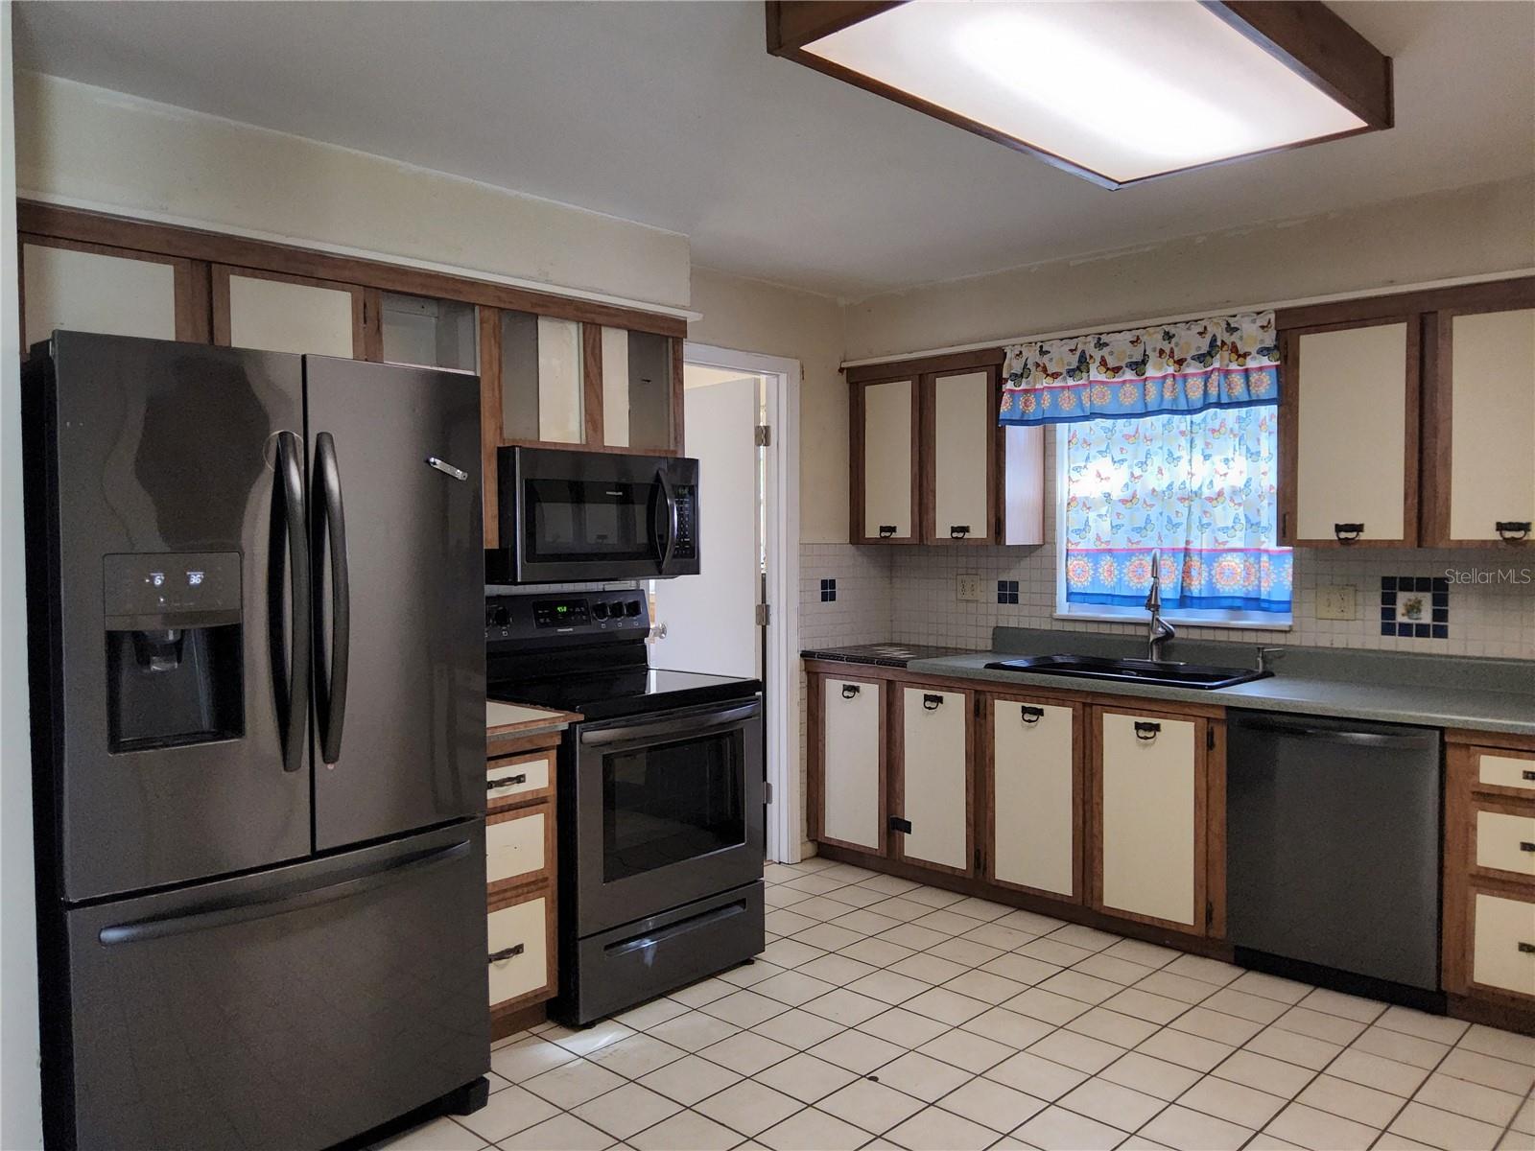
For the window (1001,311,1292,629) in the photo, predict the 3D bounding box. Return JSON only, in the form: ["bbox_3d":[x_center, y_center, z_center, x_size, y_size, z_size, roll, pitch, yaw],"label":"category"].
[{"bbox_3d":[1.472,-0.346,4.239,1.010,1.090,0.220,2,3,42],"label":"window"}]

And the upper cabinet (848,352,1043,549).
[{"bbox_3d":[0.767,-0.526,4.814,0.799,0.784,0.318,1,2,44],"label":"upper cabinet"}]

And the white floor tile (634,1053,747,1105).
[{"bbox_3d":[-0.200,1.314,2.873,0.202,0.010,0.202,2,3,43],"label":"white floor tile"}]

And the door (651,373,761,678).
[{"bbox_3d":[-0.278,0.194,5.019,0.697,2.058,0.040,1,2,44],"label":"door"}]

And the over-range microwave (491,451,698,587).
[{"bbox_3d":[-0.629,-0.200,3.770,0.400,0.420,0.755,2,3,45],"label":"over-range microwave"}]

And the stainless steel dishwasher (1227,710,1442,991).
[{"bbox_3d":[1.889,0.812,3.542,0.598,0.784,0.610,1,2,44],"label":"stainless steel dishwasher"}]

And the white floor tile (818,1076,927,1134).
[{"bbox_3d":[0.254,1.303,2.710,0.201,0.010,0.201,1,2,44],"label":"white floor tile"}]

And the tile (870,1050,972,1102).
[{"bbox_3d":[0.396,1.298,2.858,0.201,0.010,0.201,1,2,44],"label":"tile"}]

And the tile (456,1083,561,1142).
[{"bbox_3d":[-0.635,1.308,2.686,0.201,0.010,0.201,1,2,44],"label":"tile"}]

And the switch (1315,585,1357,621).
[{"bbox_3d":[2.004,0.097,3.909,0.126,0.120,0.012,2,3,42],"label":"switch"}]

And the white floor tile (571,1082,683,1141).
[{"bbox_3d":[-0.346,1.319,2.726,0.202,0.010,0.202,2,3,43],"label":"white floor tile"}]

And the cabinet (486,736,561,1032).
[{"bbox_3d":[-0.917,0.858,3.229,0.610,0.870,0.360,2,3,45],"label":"cabinet"}]

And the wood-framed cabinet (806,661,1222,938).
[{"bbox_3d":[1.032,0.788,4.392,1.753,0.810,0.610,2,3,42],"label":"wood-framed cabinet"}]

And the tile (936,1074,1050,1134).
[{"bbox_3d":[0.558,1.319,2.754,0.202,0.010,0.202,2,3,43],"label":"tile"}]

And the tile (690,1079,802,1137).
[{"bbox_3d":[-0.046,1.305,2.700,0.201,0.010,0.201,1,2,44],"label":"tile"}]

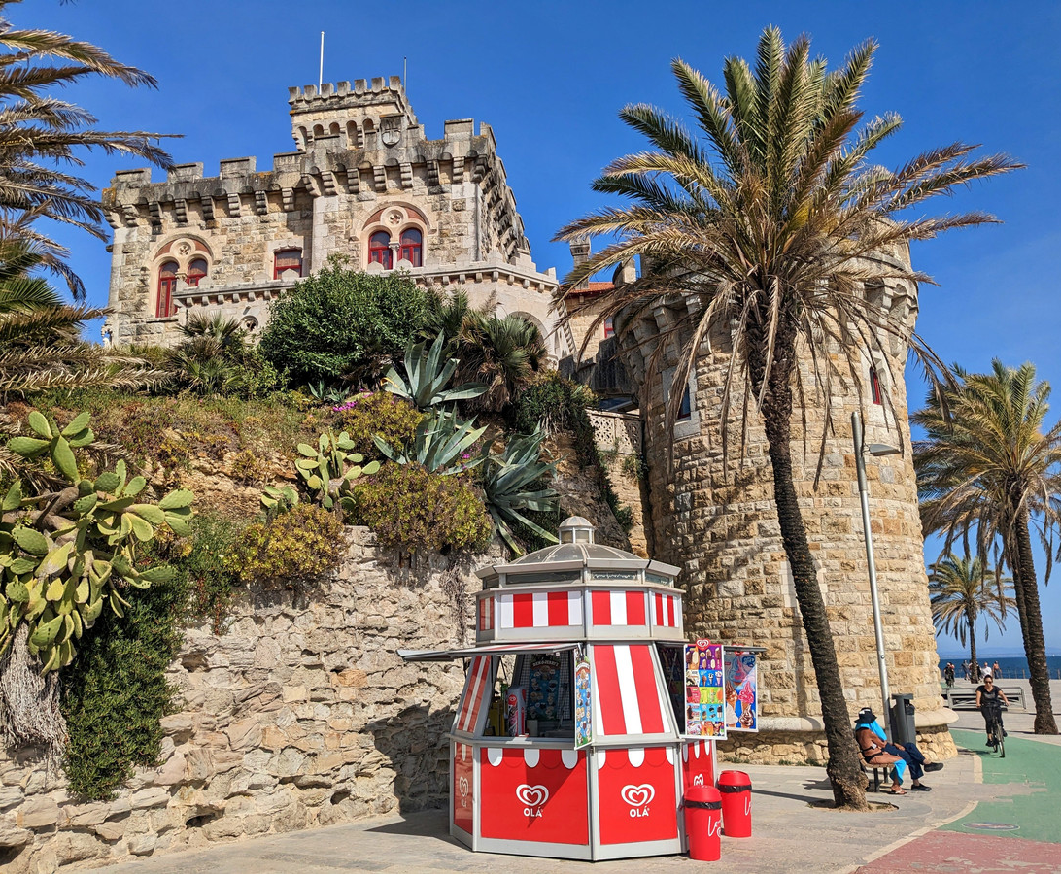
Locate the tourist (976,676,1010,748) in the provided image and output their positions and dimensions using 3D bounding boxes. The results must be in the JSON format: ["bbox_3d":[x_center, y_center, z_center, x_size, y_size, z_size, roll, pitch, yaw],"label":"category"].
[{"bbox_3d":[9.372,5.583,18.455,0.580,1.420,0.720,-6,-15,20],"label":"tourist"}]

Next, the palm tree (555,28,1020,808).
[{"bbox_3d":[4.186,-0.848,13.809,7.100,11.900,6.900,-1,-14,0],"label":"palm tree"}]

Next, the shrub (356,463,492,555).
[{"bbox_3d":[-1.612,1.079,13.761,2.000,1.320,1.450,-4,-14,11],"label":"shrub"}]

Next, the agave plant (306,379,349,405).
[{"bbox_3d":[-3.778,-0.824,16.960,0.834,0.531,0.625,-2,-14,0],"label":"agave plant"}]

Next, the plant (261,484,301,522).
[{"bbox_3d":[-3.789,0.993,13.771,0.589,0.568,0.500,-2,-14,0],"label":"plant"}]

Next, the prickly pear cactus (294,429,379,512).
[{"bbox_3d":[-2.895,0.497,13.604,1.200,1.220,0.850,1,-14,-8],"label":"prickly pear cactus"}]

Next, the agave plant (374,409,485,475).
[{"bbox_3d":[-1.944,0.102,17.411,2.195,1.209,1.975,-2,-14,0],"label":"agave plant"}]

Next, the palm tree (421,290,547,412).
[{"bbox_3d":[-1.118,-2.041,21.584,2.998,2.923,2.698,-2,-14,0],"label":"palm tree"}]

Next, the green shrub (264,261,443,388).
[{"bbox_3d":[-4.069,-2.520,20.422,4.058,2.924,3.247,-2,-14,0],"label":"green shrub"}]

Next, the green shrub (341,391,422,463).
[{"bbox_3d":[-2.475,-0.169,15.111,1.380,1.150,1.150,-2,-14,6],"label":"green shrub"}]

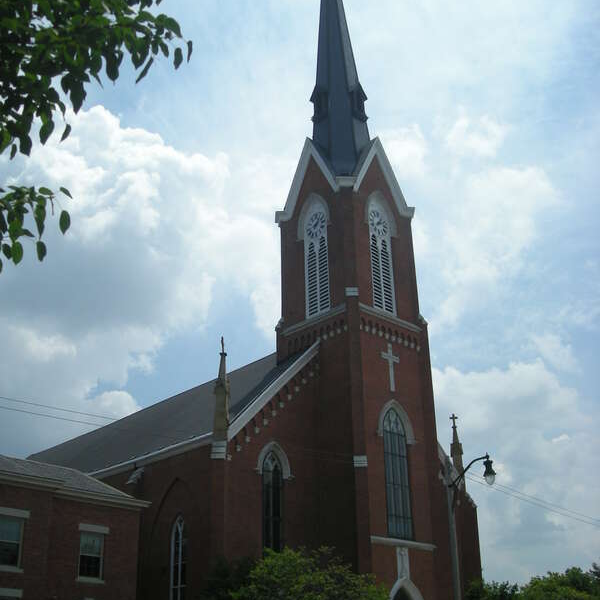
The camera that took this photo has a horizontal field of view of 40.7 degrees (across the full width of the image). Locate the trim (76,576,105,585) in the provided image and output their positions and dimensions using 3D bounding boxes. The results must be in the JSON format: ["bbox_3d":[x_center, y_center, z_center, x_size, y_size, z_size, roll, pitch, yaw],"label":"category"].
[{"bbox_3d":[-8.563,11.536,33.083,1.302,0.155,0.200,22,-34,-39],"label":"trim"}]

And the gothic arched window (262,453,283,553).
[{"bbox_3d":[-1.407,10.507,41.303,1.500,5.600,0.300,22,-34,-39],"label":"gothic arched window"}]

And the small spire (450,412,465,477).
[{"bbox_3d":[10.534,10.113,54.520,0.680,5.000,0.680,22,-34,-39],"label":"small spire"}]

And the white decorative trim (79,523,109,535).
[{"bbox_3d":[-8.618,9.638,33.963,1.472,0.264,0.160,22,-34,-39],"label":"white decorative trim"}]

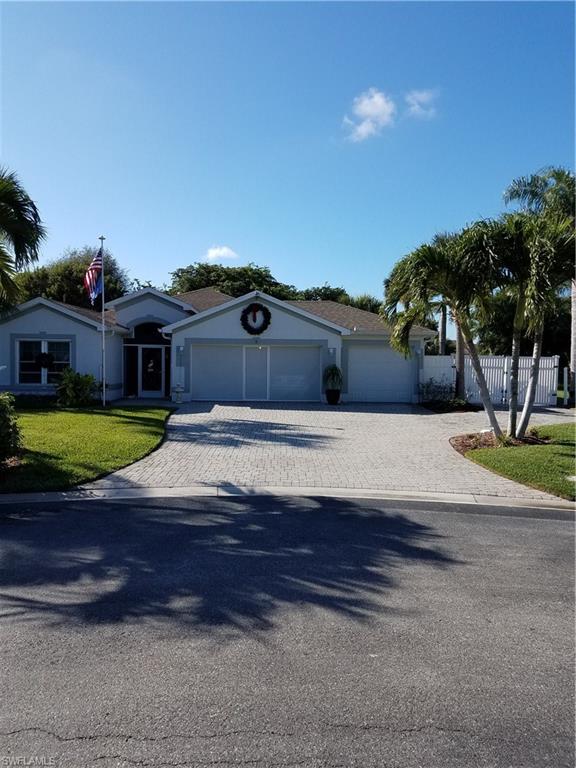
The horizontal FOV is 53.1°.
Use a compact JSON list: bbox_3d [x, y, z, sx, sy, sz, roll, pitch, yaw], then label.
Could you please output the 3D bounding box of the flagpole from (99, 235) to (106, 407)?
[{"bbox_3d":[-6.264,-2.147,19.500,0.260,5.820,0.200,0,2,0],"label":"flagpole"}]

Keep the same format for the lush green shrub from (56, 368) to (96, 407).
[{"bbox_3d":[-7.187,0.119,19.600,1.360,1.300,1.250,0,2,0],"label":"lush green shrub"}]

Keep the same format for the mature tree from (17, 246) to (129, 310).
[{"bbox_3d":[-13.102,-4.008,35.134,7.000,8.680,6.200,0,2,0],"label":"mature tree"}]

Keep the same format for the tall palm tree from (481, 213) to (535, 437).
[{"bbox_3d":[4.702,-1.269,12.300,1.450,4.780,1.500,0,2,0],"label":"tall palm tree"}]

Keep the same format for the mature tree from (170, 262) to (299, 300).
[{"bbox_3d":[-3.643,-3.977,39.131,8.700,8.480,7.000,0,2,0],"label":"mature tree"}]

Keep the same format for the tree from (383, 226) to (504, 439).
[{"bbox_3d":[3.316,-1.098,12.300,2.600,4.500,2.500,0,2,0],"label":"tree"}]

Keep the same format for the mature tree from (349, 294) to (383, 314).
[{"bbox_3d":[5.347,-3.054,41.103,3.300,6.620,3.300,0,2,0],"label":"mature tree"}]

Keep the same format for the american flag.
[{"bbox_3d":[-6.576,-3.668,19.500,0.620,1.930,0.300,0,2,0],"label":"american flag"}]

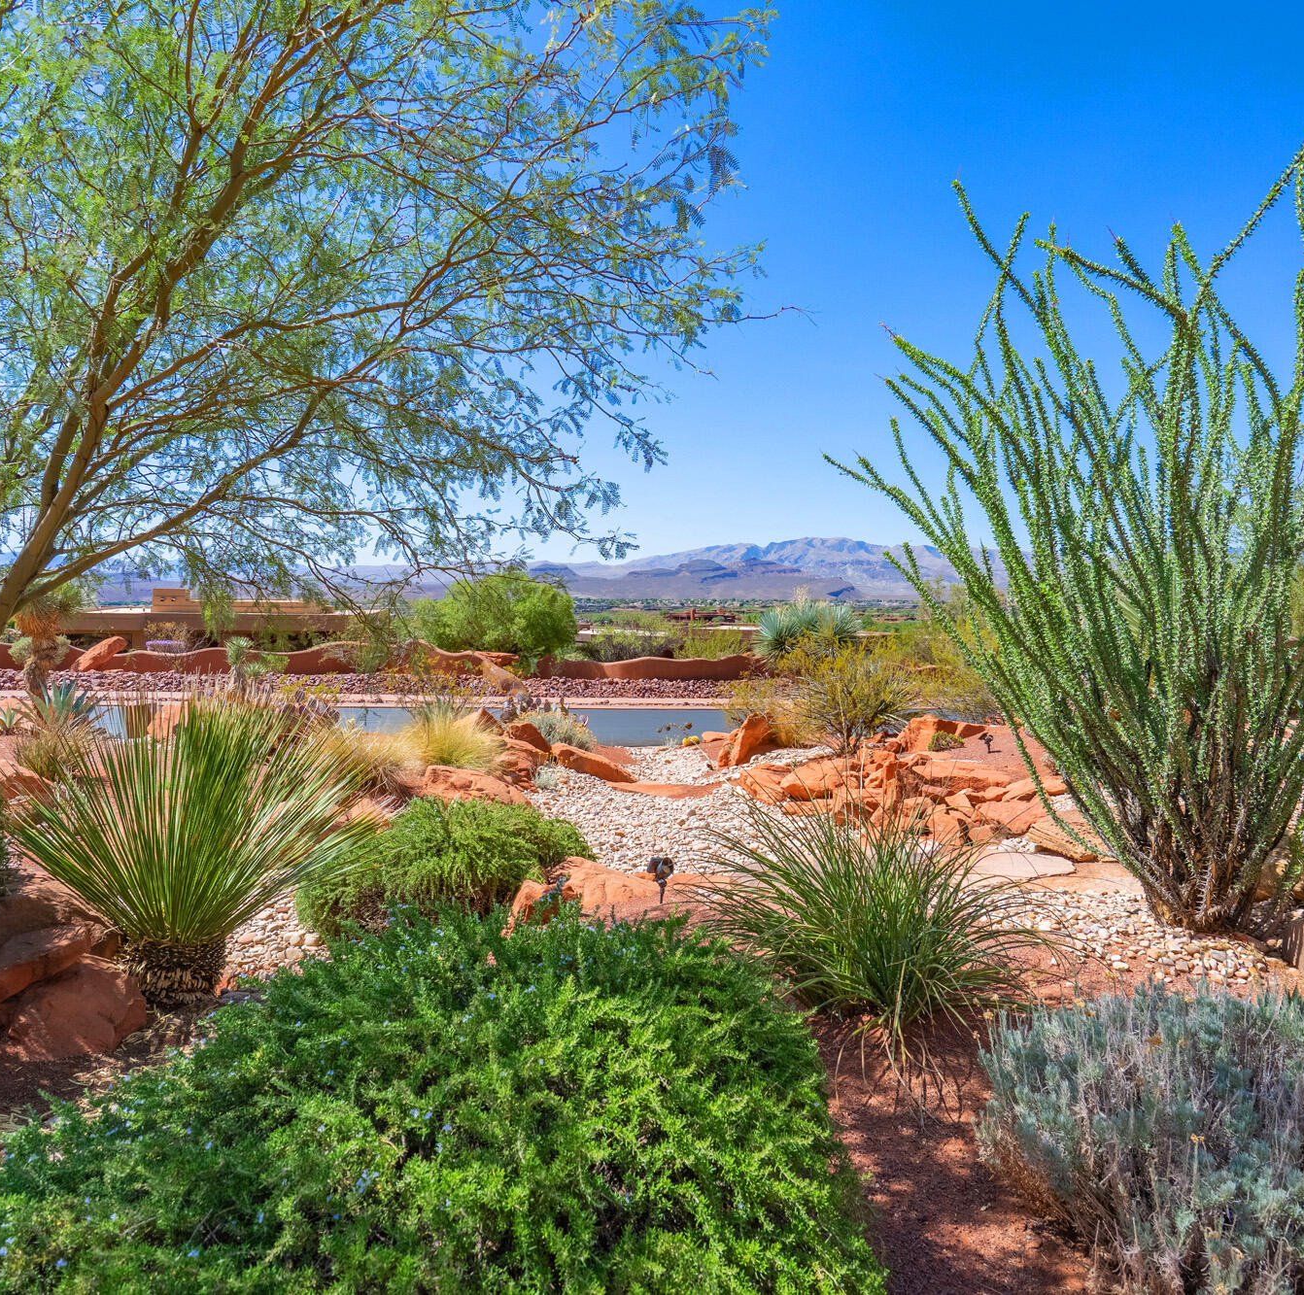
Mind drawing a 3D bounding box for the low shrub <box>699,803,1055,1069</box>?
[{"bbox_3d":[0.820,1.029,3.250,1.220,0.780,1.200,0,3,0],"label":"low shrub"}]

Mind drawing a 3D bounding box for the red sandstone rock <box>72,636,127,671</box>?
[{"bbox_3d":[-16.319,0.202,25.500,1.609,1.001,0.900,0,3,0],"label":"red sandstone rock"}]

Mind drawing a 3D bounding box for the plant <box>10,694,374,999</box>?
[{"bbox_3d":[-1.790,0.759,3.400,1.320,1.130,1.320,0,3,0],"label":"plant"}]

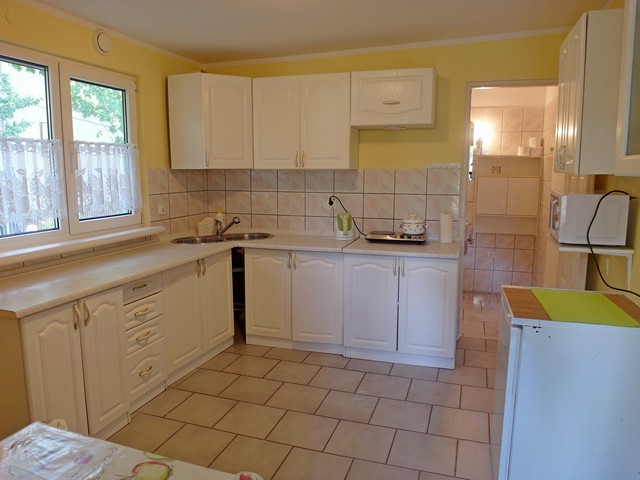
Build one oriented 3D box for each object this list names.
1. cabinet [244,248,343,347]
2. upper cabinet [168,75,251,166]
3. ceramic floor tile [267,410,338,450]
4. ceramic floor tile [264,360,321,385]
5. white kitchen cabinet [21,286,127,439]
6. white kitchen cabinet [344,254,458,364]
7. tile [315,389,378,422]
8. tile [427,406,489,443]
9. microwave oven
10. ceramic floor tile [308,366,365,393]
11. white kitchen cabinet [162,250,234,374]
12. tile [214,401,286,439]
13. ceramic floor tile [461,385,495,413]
[{"bbox_3d":[-0.123,0.441,3.686,0.800,0.785,0.530,3,9,19],"label":"cabinet"},{"bbox_3d":[-0.812,-0.944,3.671,0.594,0.714,0.594,3,9,19],"label":"upper cabinet"},{"bbox_3d":[-0.081,1.006,2.344,0.308,0.012,0.308,3,9,18],"label":"ceramic floor tile"},{"bbox_3d":[-0.186,0.937,3.124,0.317,0.010,0.317,3,9,18],"label":"ceramic floor tile"},{"bbox_3d":[-1.400,0.657,2.228,0.554,0.797,0.589,3,9,17],"label":"white kitchen cabinet"},{"bbox_3d":[0.622,0.462,3.371,0.780,0.767,0.570,2,9,15],"label":"white kitchen cabinet"},{"bbox_3d":[0.172,1.004,2.671,0.317,0.010,0.317,3,9,18],"label":"tile"},{"bbox_3d":[0.770,1.018,2.442,0.315,0.010,0.315,3,9,19],"label":"tile"},{"bbox_3d":[1.648,-0.145,2.753,0.328,0.276,0.473,3,9,21],"label":"microwave oven"},{"bbox_3d":[0.118,0.921,2.926,0.308,0.012,0.308,3,9,18],"label":"ceramic floor tile"},{"bbox_3d":[-1.084,0.504,3.249,0.530,0.785,0.800,3,9,19],"label":"white kitchen cabinet"},{"bbox_3d":[-0.375,0.992,2.443,0.308,0.012,0.308,3,9,18],"label":"tile"},{"bbox_3d":[1.023,0.982,2.691,0.315,0.010,0.315,3,9,19],"label":"ceramic floor tile"}]

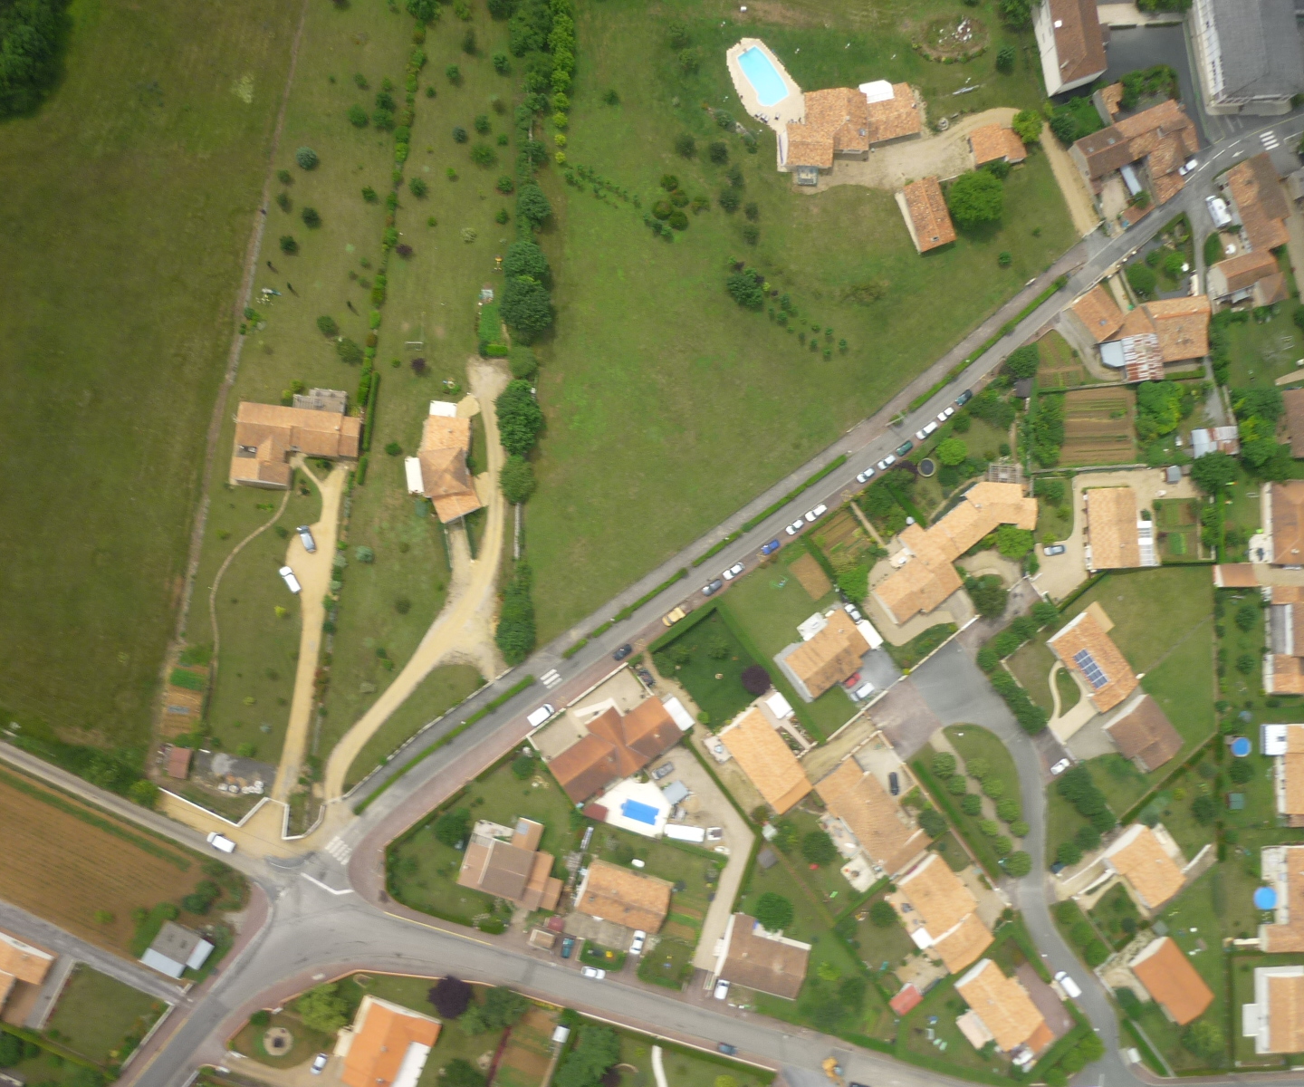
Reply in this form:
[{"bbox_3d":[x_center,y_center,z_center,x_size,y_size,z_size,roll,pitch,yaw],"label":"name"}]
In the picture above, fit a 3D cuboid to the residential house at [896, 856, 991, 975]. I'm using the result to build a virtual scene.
[{"bbox_3d":[56.000,70.000,260.680,11.080,4.500,19.390,-34,91,-8],"label":"residential house"}]

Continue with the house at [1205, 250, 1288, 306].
[{"bbox_3d":[126.803,-54.995,291.762,15.089,6.000,10.857,-18,89,-12],"label":"house"}]

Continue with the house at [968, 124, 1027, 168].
[{"bbox_3d":[67.740,-78.180,271.640,10.390,3.800,7.200,-21,89,-8],"label":"house"}]

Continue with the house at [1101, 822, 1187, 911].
[{"bbox_3d":[99.379,65.173,277.268,10.720,4.900,13.793,-38,93,-11],"label":"house"}]

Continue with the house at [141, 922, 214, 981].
[{"bbox_3d":[-83.510,72.130,243.910,10.210,3.600,8.170,27,84,-5],"label":"house"}]

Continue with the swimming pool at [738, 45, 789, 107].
[{"bbox_3d":[21.260,-90.440,269.120,6.710,1.200,11.520,-38,92,-8],"label":"swimming pool"}]

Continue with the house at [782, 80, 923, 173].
[{"bbox_3d":[40.011,-83.792,277.503,29.562,6.600,15.838,-10,87,-11],"label":"house"}]

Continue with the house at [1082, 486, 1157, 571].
[{"bbox_3d":[91.730,-2.900,269.570,13.600,4.500,15.540,-2,87,-7],"label":"house"}]

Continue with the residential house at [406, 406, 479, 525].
[{"bbox_3d":[-38.878,-15.175,257.422,13.763,5.800,23.048,-1,86,-11],"label":"residential house"}]

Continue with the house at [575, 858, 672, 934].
[{"bbox_3d":[-4.990,64.830,253.530,15.970,4.500,9.240,18,84,-6],"label":"house"}]

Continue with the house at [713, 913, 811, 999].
[{"bbox_3d":[21.512,78.251,261.341,15.932,5.300,12.437,17,82,-9],"label":"house"}]

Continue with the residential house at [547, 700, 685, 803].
[{"bbox_3d":[-7.029,37.830,259.353,24.666,5.200,12.504,-31,92,-12],"label":"residential house"}]

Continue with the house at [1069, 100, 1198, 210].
[{"bbox_3d":[98.100,-76.020,274.370,25.970,5.500,18.170,-27,90,-8],"label":"house"}]

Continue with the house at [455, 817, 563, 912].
[{"bbox_3d":[-24.713,58.544,254.014,18.817,5.800,15.365,19,82,-9],"label":"house"}]

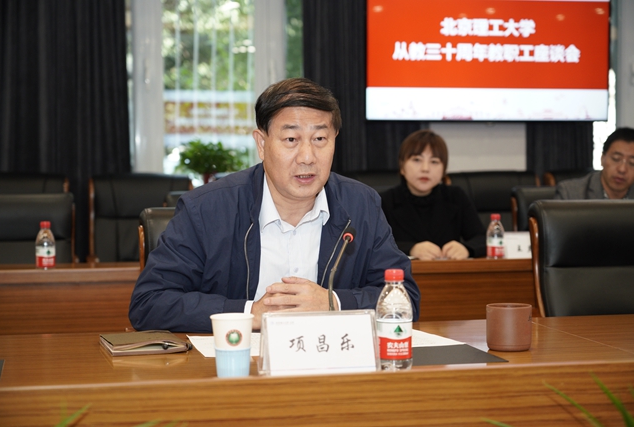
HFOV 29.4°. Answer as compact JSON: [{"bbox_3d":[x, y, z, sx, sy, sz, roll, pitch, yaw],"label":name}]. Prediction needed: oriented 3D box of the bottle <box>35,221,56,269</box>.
[{"bbox_3d":[-0.871,0.112,3.897,0.060,0.180,0.060,-1,2,-15],"label":"bottle"}]

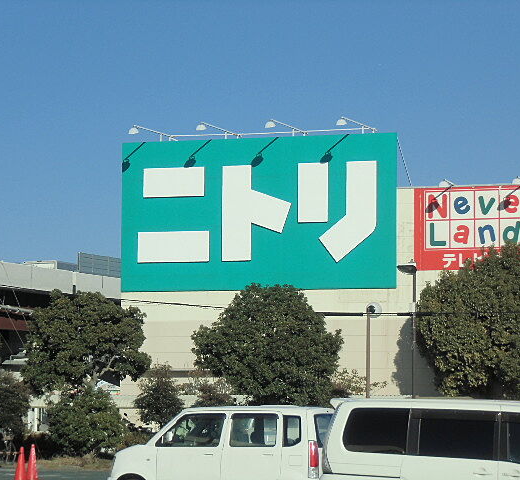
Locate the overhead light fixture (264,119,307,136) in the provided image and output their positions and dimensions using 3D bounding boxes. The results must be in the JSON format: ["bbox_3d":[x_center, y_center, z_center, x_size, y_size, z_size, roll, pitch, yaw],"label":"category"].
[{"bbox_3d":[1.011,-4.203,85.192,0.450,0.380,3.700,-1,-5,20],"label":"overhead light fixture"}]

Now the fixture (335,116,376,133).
[{"bbox_3d":[3.571,-4.107,82.757,0.420,0.420,4.080,-1,-4,20],"label":"fixture"}]

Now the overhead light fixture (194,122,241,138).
[{"bbox_3d":[-1.472,-3.979,84.530,0.420,0.420,3.980,-1,-4,20],"label":"overhead light fixture"}]

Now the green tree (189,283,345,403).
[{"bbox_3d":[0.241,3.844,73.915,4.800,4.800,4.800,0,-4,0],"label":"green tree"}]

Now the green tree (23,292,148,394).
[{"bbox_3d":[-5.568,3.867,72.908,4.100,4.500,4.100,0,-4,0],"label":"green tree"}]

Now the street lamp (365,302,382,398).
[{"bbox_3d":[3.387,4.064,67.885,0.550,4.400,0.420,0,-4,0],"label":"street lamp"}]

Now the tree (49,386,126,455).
[{"bbox_3d":[-5.985,6.260,78.000,2.570,2.400,2.570,0,-4,0],"label":"tree"}]

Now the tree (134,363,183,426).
[{"bbox_3d":[-3.682,6.022,82.500,1.710,3.080,1.710,0,-4,0],"label":"tree"}]

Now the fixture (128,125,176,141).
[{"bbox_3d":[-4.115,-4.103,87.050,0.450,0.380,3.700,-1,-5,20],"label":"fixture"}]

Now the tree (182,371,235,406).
[{"bbox_3d":[-1.821,6.166,82.000,1.880,2.850,1.880,-1,-5,20],"label":"tree"}]

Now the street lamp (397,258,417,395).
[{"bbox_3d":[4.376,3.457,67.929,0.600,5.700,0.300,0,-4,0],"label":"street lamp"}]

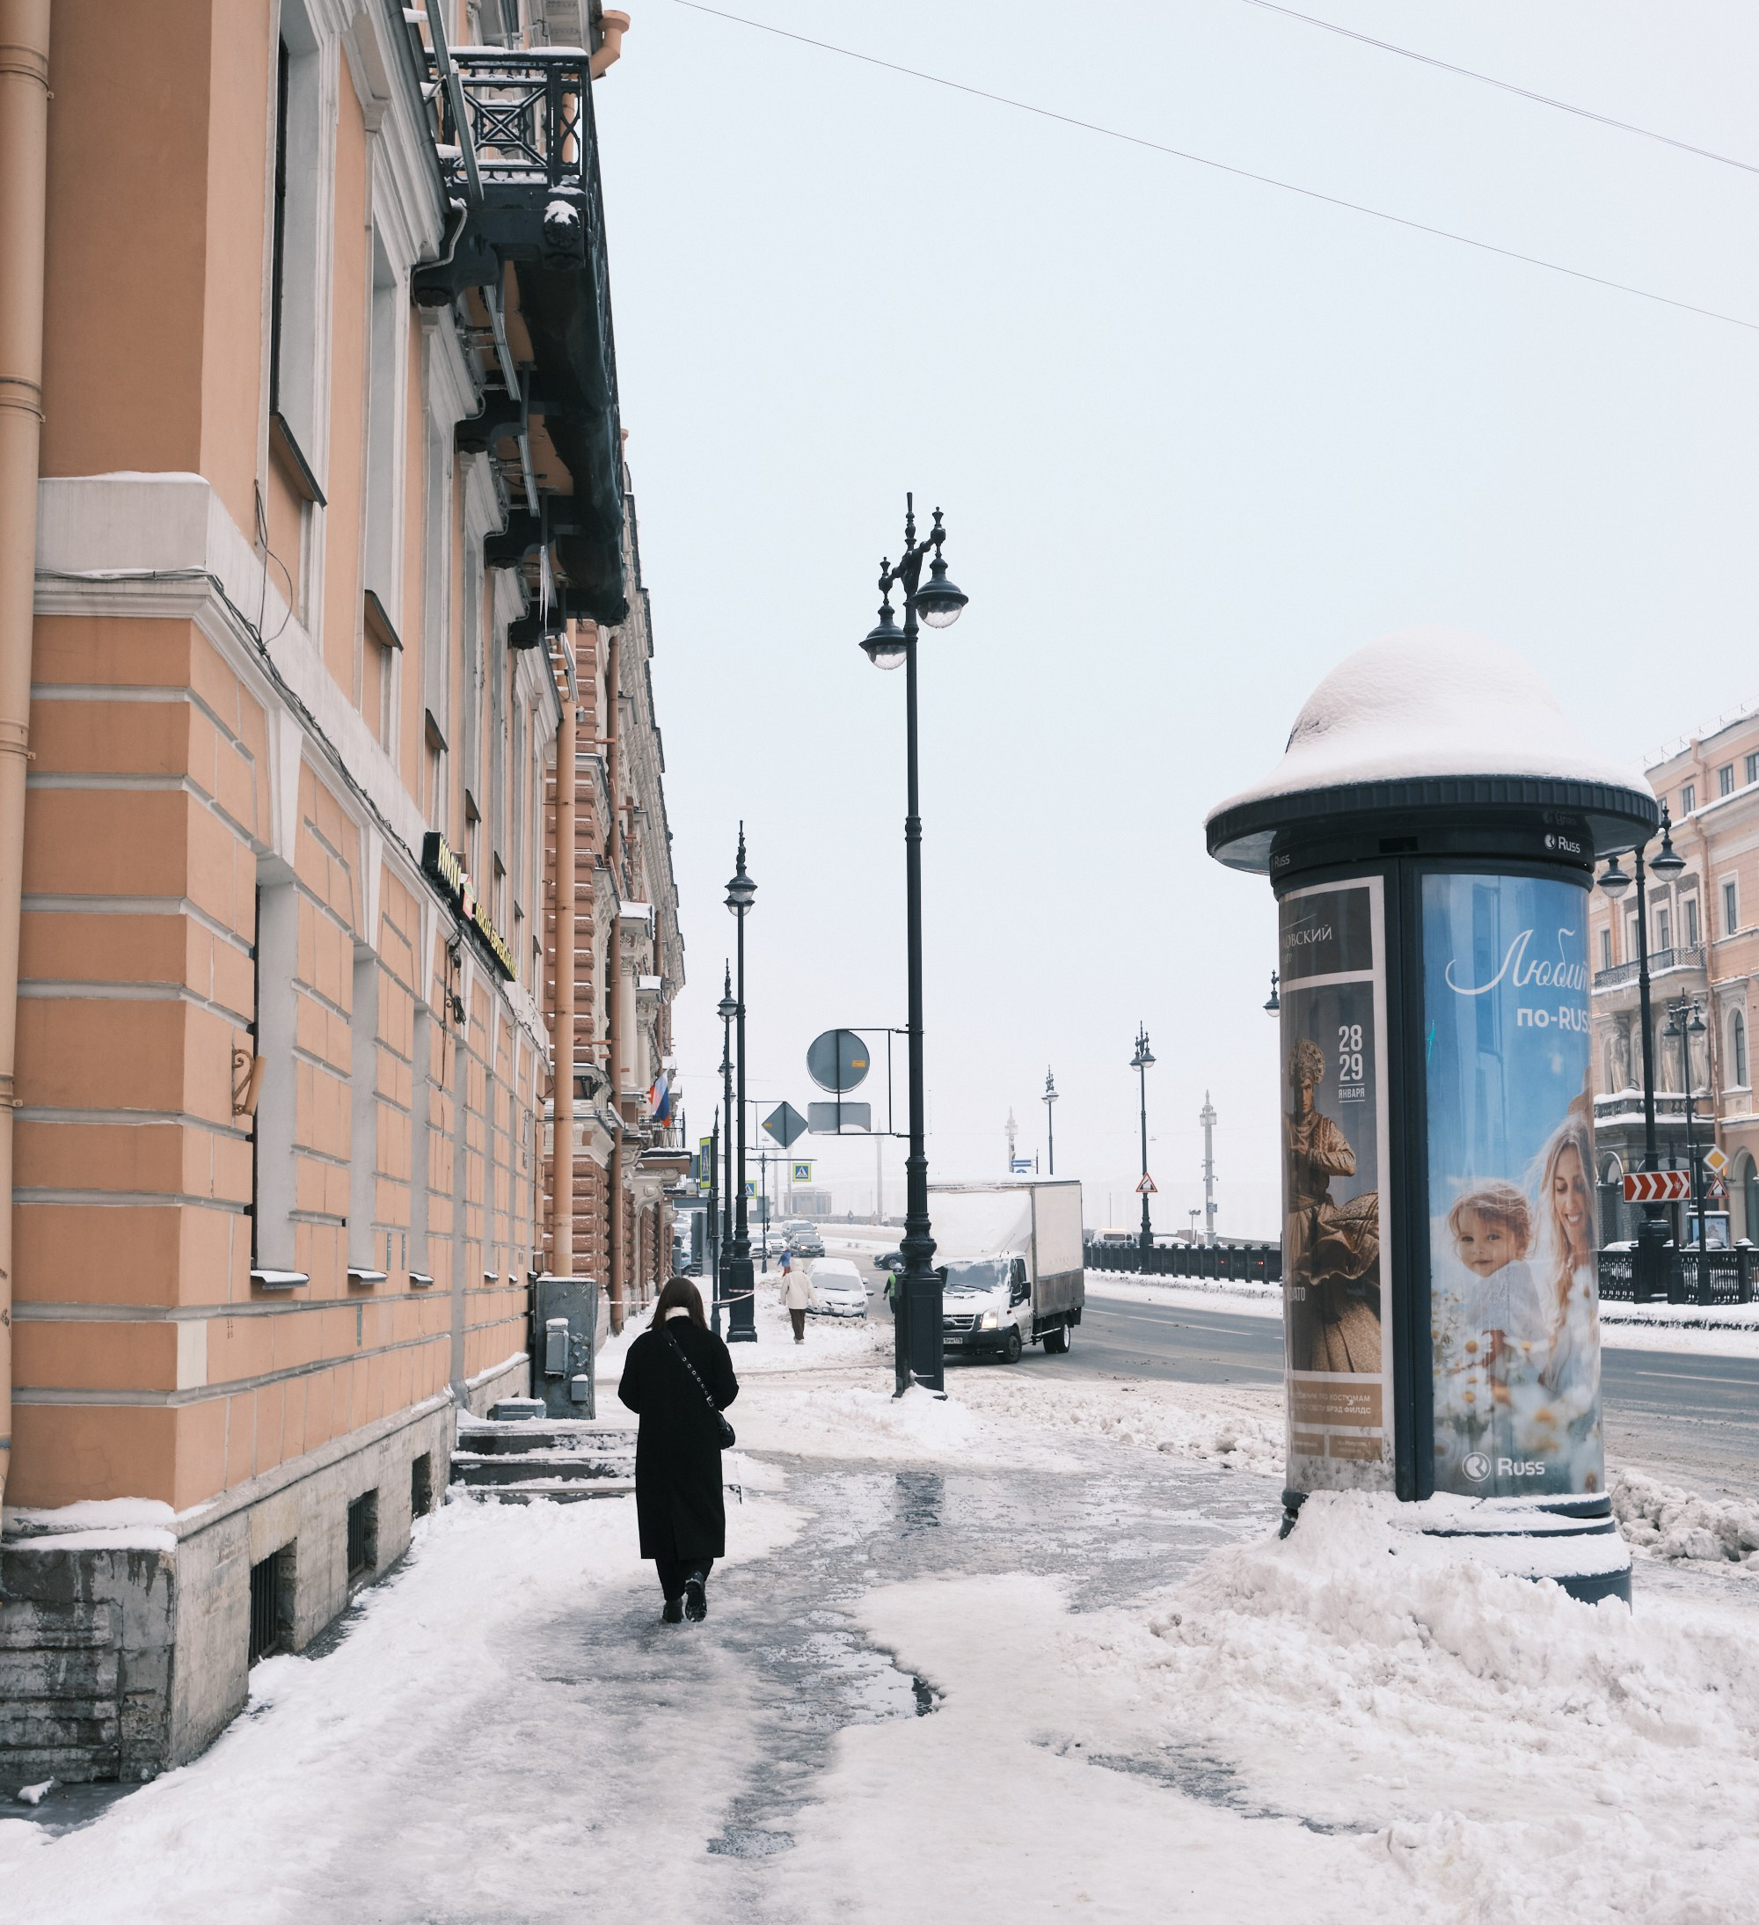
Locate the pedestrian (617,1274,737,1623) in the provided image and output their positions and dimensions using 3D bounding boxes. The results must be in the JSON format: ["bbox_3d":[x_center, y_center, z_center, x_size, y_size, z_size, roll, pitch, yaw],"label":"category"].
[{"bbox_3d":[-0.989,2.380,12.556,0.575,1.670,0.460,0,-7,-3],"label":"pedestrian"}]

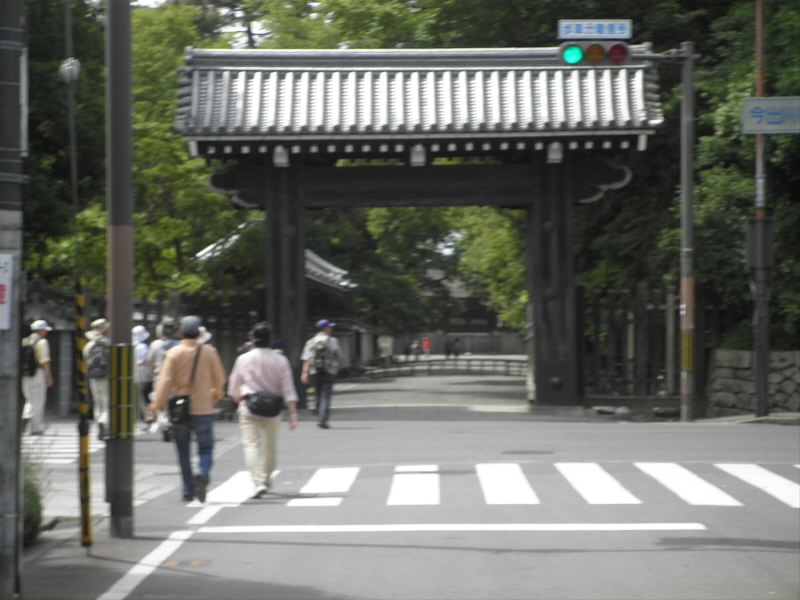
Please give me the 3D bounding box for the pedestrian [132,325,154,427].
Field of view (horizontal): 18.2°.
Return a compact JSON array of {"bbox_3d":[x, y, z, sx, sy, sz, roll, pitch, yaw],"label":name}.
[{"bbox_3d":[-4.054,1.205,39.300,0.480,1.606,0.480,0,-1,-45],"label":"pedestrian"}]

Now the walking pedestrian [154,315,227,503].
[{"bbox_3d":[-1.930,0.997,23.000,0.640,1.700,0.500,0,-1,0],"label":"walking pedestrian"}]

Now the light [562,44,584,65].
[{"bbox_3d":[2.815,-3.983,40.500,0.360,0.350,0.270,0,-1,2],"label":"light"}]

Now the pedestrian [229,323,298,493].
[{"bbox_3d":[-1.296,1.040,23.700,0.640,1.662,0.500,0,-1,3],"label":"pedestrian"}]

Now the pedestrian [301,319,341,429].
[{"bbox_3d":[-1.223,1.153,38.900,0.600,1.699,0.500,-1,-1,11],"label":"pedestrian"}]

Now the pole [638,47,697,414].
[{"bbox_3d":[4.330,-1.093,40.400,0.970,6.150,0.220,0,-1,2],"label":"pole"}]

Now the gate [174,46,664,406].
[{"bbox_3d":[0.340,-1.270,44.100,8.450,6.450,3.200,0,-1,2],"label":"gate"}]

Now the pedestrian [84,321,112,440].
[{"bbox_3d":[-4.276,1.120,35.400,0.520,1.716,0.500,-1,-1,20],"label":"pedestrian"}]

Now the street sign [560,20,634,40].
[{"bbox_3d":[3.172,-4.381,40.500,1.180,0.310,0.060,0,-1,2],"label":"street sign"}]

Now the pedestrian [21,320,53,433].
[{"bbox_3d":[-5.381,1.153,37.000,0.550,1.712,0.520,0,-1,-41],"label":"pedestrian"}]

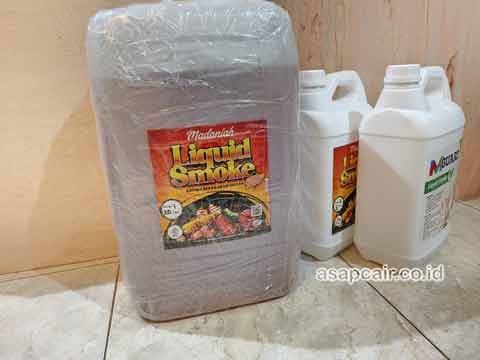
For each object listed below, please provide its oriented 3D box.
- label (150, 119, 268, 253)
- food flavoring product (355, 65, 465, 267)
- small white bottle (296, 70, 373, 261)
[{"bbox_3d":[-0.030,0.008,0.397,0.142,0.153,0.004,-8,20,-13],"label":"label"},{"bbox_3d":[0.299,-0.034,0.563,0.193,0.317,0.126,-16,23,-33],"label":"food flavoring product"},{"bbox_3d":[0.160,-0.037,0.595,0.193,0.317,0.126,-18,24,-37],"label":"small white bottle"}]

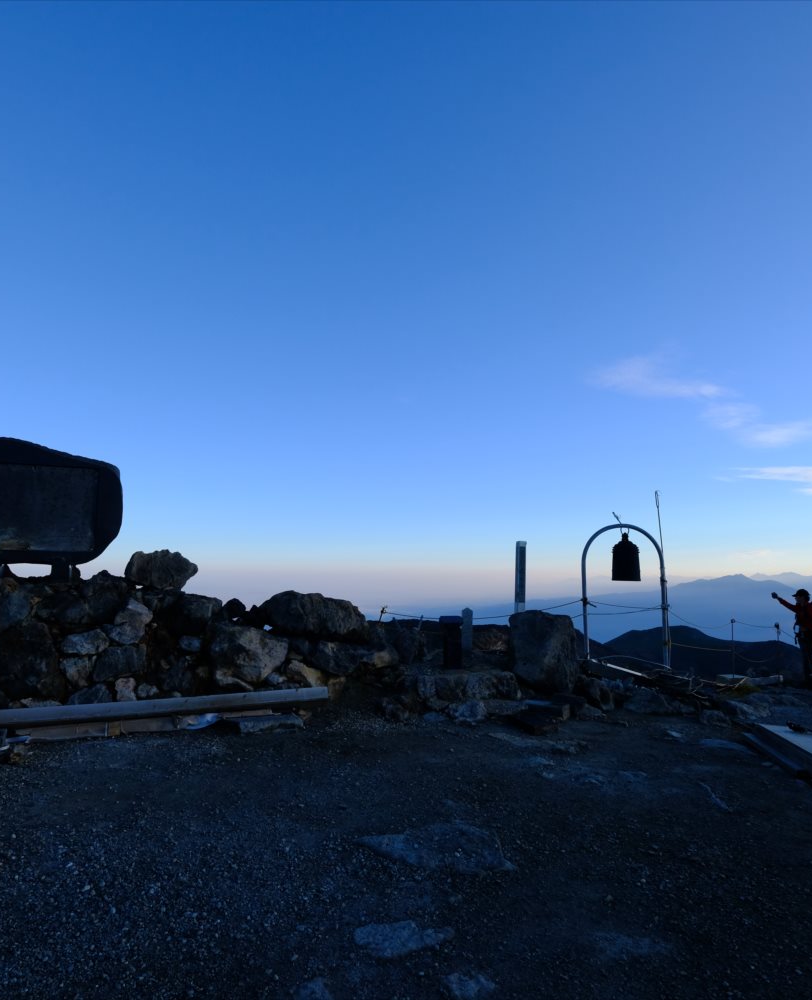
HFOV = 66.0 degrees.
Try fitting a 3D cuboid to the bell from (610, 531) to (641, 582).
[{"bbox_3d":[3.551,0.909,10.100,0.455,0.815,0.455,0,-6,0],"label":"bell"}]

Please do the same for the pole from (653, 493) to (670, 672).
[{"bbox_3d":[4.227,1.300,10.263,0.060,2.913,0.060,-2,-6,0],"label":"pole"}]

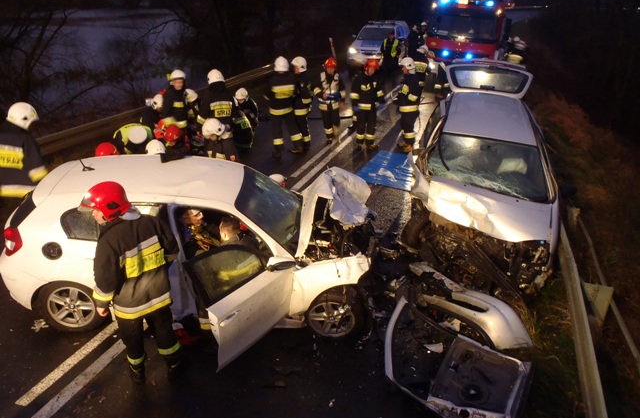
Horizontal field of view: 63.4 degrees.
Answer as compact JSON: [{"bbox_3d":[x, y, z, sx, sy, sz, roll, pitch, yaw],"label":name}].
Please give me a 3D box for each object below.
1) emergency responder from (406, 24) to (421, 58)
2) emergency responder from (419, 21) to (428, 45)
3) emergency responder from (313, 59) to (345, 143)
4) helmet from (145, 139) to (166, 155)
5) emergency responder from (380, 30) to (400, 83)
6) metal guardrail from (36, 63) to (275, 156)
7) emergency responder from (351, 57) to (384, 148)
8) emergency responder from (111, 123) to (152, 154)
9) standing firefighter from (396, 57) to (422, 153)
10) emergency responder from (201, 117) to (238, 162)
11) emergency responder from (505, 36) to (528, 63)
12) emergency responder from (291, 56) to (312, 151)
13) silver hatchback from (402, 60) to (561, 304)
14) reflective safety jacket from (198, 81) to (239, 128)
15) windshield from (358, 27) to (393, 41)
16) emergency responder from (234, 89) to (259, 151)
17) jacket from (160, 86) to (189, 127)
[{"bbox_3d":[3.140,-5.330,17.600,0.450,1.780,0.550,-14,28,-27],"label":"emergency responder"},{"bbox_3d":[4.293,-6.962,21.902,0.600,1.830,0.450,8,25,14],"label":"emergency responder"},{"bbox_3d":[0.186,-2.316,11.108,0.660,1.830,0.500,3,24,2],"label":"emergency responder"},{"bbox_3d":[-2.340,-0.860,7.420,0.280,0.260,0.320,-18,30,-34],"label":"helmet"},{"bbox_3d":[2.320,-4.980,16.970,0.620,1.780,0.420,6,25,13],"label":"emergency responder"},{"bbox_3d":[-3.147,-2.541,12.740,0.320,0.720,8.970,9,26,20],"label":"metal guardrail"},{"bbox_3d":[0.980,-2.130,10.530,0.660,1.830,0.450,-3,24,-5],"label":"emergency responder"},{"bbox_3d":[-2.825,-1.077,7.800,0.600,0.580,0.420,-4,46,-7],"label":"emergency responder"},{"bbox_3d":[1.814,-2.055,10.281,0.500,1.820,0.560,-4,24,-7],"label":"standing firefighter"},{"bbox_3d":[-1.700,-0.945,8.639,0.650,1.200,0.750,-11,27,-27],"label":"emergency responder"},{"bbox_3d":[6.351,-4.794,17.158,0.620,1.760,0.500,5,24,11],"label":"emergency responder"},{"bbox_3d":[-0.380,-2.120,10.470,0.480,1.850,0.550,-20,31,-37],"label":"emergency responder"},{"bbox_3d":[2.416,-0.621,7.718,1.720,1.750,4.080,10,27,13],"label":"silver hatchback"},{"bbox_3d":[-1.824,-1.829,9.275,0.680,0.850,0.450,-5,25,-16],"label":"reflective safety jacket"},{"bbox_3d":[1.940,-6.050,17.900,1.400,0.450,0.650,5,25,12],"label":"windshield"},{"bbox_3d":[-1.570,-1.920,10.900,0.600,1.200,0.650,-5,25,-10],"label":"emergency responder"},{"bbox_3d":[-2.650,-1.900,9.500,0.600,0.780,0.450,-11,27,-23],"label":"jacket"}]

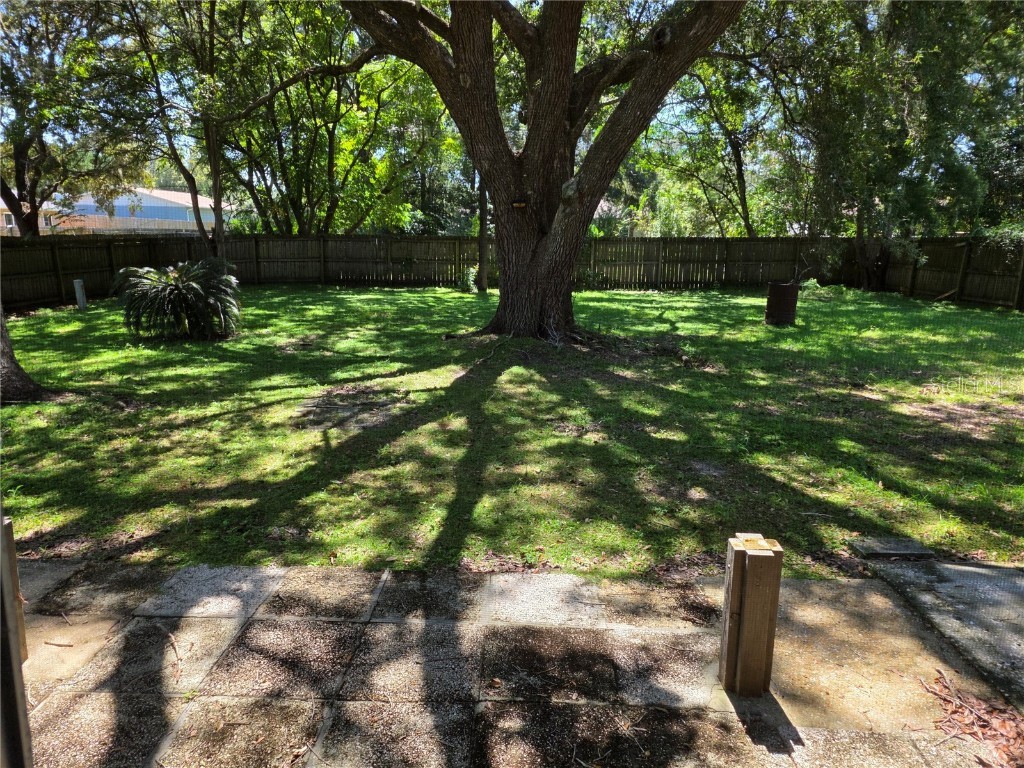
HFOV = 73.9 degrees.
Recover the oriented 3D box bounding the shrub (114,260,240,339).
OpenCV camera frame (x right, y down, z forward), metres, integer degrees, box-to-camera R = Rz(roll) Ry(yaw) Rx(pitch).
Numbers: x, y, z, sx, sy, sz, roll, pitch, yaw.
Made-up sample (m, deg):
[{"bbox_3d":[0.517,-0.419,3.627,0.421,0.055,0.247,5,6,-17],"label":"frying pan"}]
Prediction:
[{"bbox_3d":[-5.735,-1.462,11.700,1.970,1.240,1.950,-6,14,-25],"label":"shrub"}]

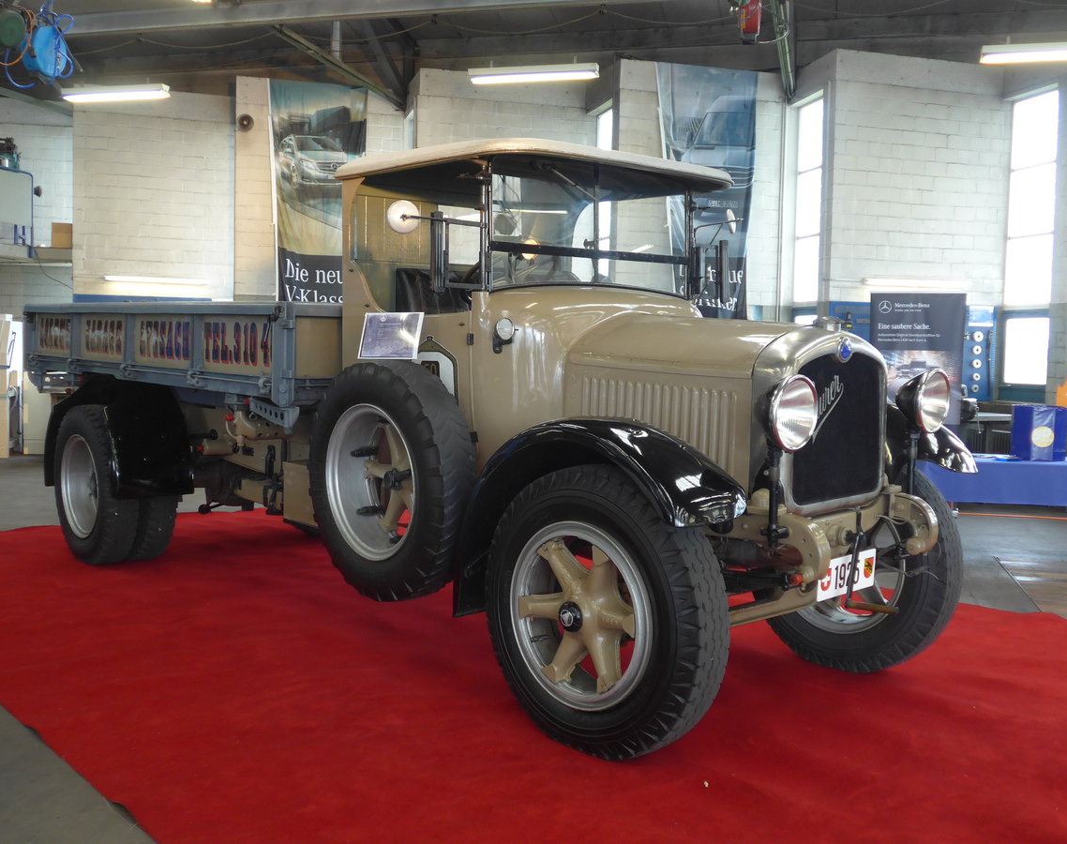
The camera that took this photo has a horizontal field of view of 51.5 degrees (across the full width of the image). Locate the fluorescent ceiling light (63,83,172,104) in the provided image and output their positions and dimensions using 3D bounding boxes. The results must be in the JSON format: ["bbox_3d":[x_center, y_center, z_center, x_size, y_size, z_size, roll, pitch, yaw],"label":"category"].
[{"bbox_3d":[-4.332,-3.415,11.500,1.240,0.110,0.120,2,4,14],"label":"fluorescent ceiling light"}]

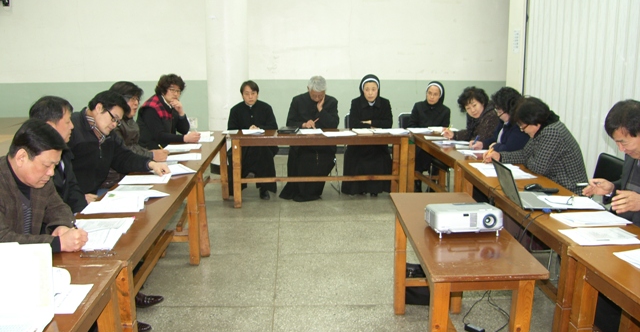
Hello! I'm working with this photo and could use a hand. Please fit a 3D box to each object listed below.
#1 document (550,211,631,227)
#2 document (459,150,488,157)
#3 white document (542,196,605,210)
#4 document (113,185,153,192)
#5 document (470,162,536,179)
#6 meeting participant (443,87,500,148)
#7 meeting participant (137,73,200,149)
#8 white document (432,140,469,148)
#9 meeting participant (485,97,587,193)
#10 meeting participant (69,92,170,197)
[{"bbox_3d":[1.370,0.271,2.616,0.300,0.020,0.215,-1,12,-3],"label":"document"},{"bbox_3d":[1.291,-0.107,4.327,0.290,0.020,0.220,-1,12,-3],"label":"document"},{"bbox_3d":[1.368,0.204,2.817,0.300,0.025,0.215,-1,12,-3],"label":"white document"},{"bbox_3d":[-1.163,0.137,3.232,0.230,0.012,0.210,0,12,3],"label":"document"},{"bbox_3d":[1.280,0.024,3.613,0.330,0.012,0.420,-1,12,0],"label":"document"},{"bbox_3d":[1.499,-0.121,4.789,0.680,1.240,0.580,-3,13,-11],"label":"meeting participant"},{"bbox_3d":[-1.459,-0.187,4.920,0.680,1.350,0.500,5,13,21],"label":"meeting participant"},{"bbox_3d":[1.208,-0.202,4.758,0.310,0.020,0.220,-1,12,-3],"label":"white document"},{"bbox_3d":[1.512,0.145,3.578,0.660,1.240,0.580,0,12,4],"label":"meeting participant"},{"bbox_3d":[-1.343,0.187,3.350,0.740,1.298,0.550,6,14,26],"label":"meeting participant"}]

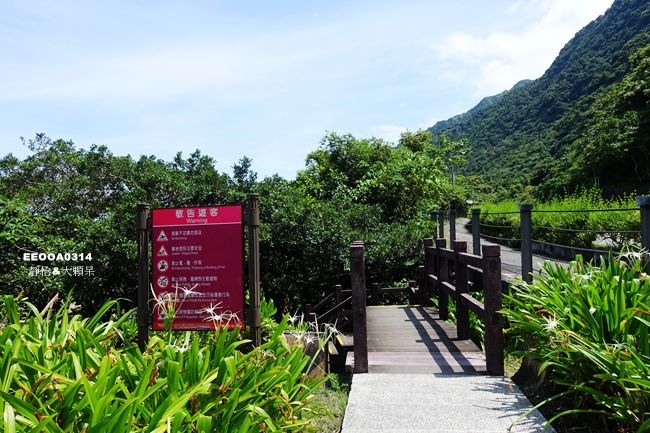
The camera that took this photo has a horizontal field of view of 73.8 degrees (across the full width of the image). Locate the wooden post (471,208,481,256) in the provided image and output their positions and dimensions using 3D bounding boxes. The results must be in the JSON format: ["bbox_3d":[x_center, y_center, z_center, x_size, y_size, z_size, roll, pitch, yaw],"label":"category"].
[{"bbox_3d":[2.788,0.398,7.985,0.150,1.070,0.150,-1,-2,5],"label":"wooden post"}]

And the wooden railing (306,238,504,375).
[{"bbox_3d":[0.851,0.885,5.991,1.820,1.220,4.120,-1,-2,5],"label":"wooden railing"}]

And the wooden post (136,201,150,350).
[{"bbox_3d":[-1.803,0.650,4.298,0.115,1.550,0.115,-1,-2,9],"label":"wooden post"}]

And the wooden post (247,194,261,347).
[{"bbox_3d":[-0.672,0.579,4.128,0.115,1.570,0.115,-1,-2,9],"label":"wooden post"}]

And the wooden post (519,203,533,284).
[{"bbox_3d":[2.594,0.367,5.585,0.150,1.070,0.150,-1,-2,5],"label":"wooden post"}]

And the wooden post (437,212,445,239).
[{"bbox_3d":[3.182,0.412,11.785,0.150,1.070,0.150,-1,-2,5],"label":"wooden post"}]

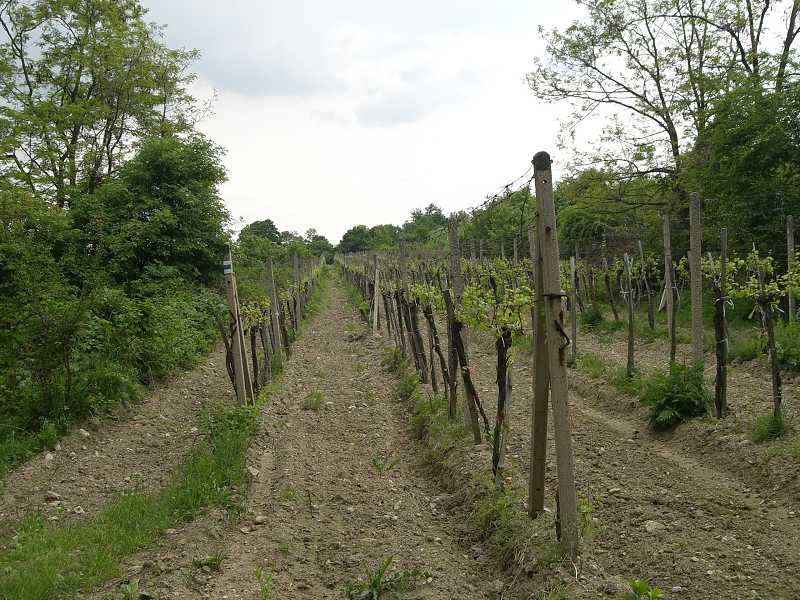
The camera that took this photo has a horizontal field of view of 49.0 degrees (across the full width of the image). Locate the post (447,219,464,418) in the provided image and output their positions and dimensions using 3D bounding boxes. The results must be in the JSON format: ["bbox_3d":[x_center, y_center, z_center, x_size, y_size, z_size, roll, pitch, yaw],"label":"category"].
[{"bbox_3d":[0.485,0.177,7.600,0.100,1.800,0.100,-3,2,5],"label":"post"}]

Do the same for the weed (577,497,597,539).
[{"bbox_3d":[1.041,1.214,4.900,0.095,0.200,0.100,-2,2,-4],"label":"weed"}]

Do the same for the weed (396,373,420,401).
[{"bbox_3d":[0.096,0.975,9.900,0.270,0.260,0.250,-2,2,-4],"label":"weed"}]

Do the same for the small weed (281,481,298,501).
[{"bbox_3d":[-0.755,1.302,6.000,0.125,0.100,0.120,-2,2,-4],"label":"small weed"}]

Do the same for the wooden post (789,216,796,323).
[{"bbox_3d":[5.267,-0.302,11.800,0.085,1.620,0.085,-1,2,5],"label":"wooden post"}]

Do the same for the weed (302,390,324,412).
[{"bbox_3d":[-0.936,1.087,9.500,0.225,0.220,0.200,-2,2,-4],"label":"weed"}]

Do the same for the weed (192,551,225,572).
[{"bbox_3d":[-1.003,1.370,4.600,0.165,0.090,0.150,-1,2,0],"label":"weed"}]

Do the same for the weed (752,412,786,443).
[{"bbox_3d":[2.672,0.922,6.350,0.240,0.190,0.220,-1,2,0],"label":"weed"}]

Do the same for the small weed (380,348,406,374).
[{"bbox_3d":[-0.082,0.777,11.100,0.320,0.290,0.300,-1,2,0],"label":"small weed"}]

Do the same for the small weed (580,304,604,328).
[{"bbox_3d":[3.332,0.286,15.200,0.420,0.390,0.380,-1,2,0],"label":"small weed"}]

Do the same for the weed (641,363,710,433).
[{"bbox_3d":[2.344,0.824,7.500,0.500,0.500,0.450,-2,2,-4],"label":"weed"}]

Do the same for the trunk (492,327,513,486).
[{"bbox_3d":[0.677,0.703,5.800,0.120,1.040,0.120,1,2,5],"label":"trunk"}]

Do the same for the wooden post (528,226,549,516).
[{"bbox_3d":[0.808,0.400,5.050,0.085,1.700,0.090,1,2,5],"label":"wooden post"}]

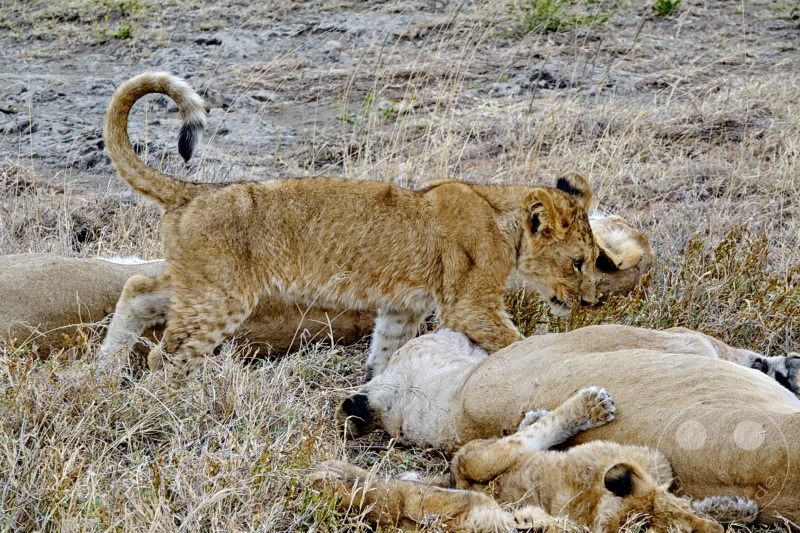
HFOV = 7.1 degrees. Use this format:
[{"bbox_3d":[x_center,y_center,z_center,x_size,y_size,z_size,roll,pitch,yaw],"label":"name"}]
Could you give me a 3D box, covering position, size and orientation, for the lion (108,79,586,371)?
[{"bbox_3d":[-0.105,-0.080,13.900,1.070,0.670,0.280,1,10,8],"label":"lion"}]

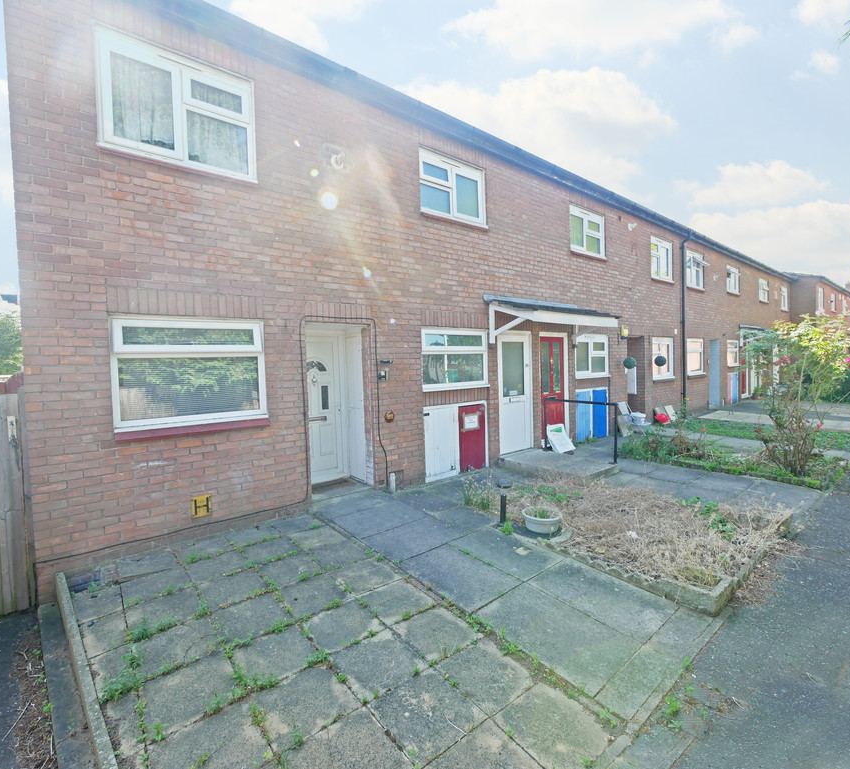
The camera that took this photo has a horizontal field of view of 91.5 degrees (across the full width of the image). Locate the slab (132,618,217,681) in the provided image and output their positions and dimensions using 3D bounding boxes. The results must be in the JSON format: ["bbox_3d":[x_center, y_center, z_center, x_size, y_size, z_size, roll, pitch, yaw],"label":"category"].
[{"bbox_3d":[-1.523,1.641,2.567,0.440,0.050,0.440,-3,5,-39],"label":"slab"}]

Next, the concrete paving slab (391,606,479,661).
[{"bbox_3d":[0.069,1.653,2.728,0.440,0.050,0.435,-3,5,-39],"label":"concrete paving slab"}]

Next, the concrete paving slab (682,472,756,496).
[{"bbox_3d":[4.294,1.440,5.968,0.950,0.050,0.600,-3,5,-39],"label":"concrete paving slab"}]

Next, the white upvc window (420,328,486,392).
[{"bbox_3d":[0.472,-0.385,6.318,1.350,0.910,0.090,-4,3,-38],"label":"white upvc window"}]

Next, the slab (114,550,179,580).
[{"bbox_3d":[-2.456,1.620,3.679,0.440,0.045,0.430,-4,5,-38],"label":"slab"}]

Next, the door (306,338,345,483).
[{"bbox_3d":[-1.438,0.350,5.563,0.800,1.980,0.070,-3,2,-37],"label":"door"}]

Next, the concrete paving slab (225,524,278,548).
[{"bbox_3d":[-1.716,1.548,4.168,0.440,0.050,0.410,-3,4,-38],"label":"concrete paving slab"}]

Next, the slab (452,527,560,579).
[{"bbox_3d":[0.748,1.540,3.783,0.610,0.050,0.880,-4,5,-38],"label":"slab"}]

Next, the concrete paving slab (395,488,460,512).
[{"bbox_3d":[0.029,1.451,5.115,0.466,0.050,0.752,-4,5,-38],"label":"concrete paving slab"}]

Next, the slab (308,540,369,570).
[{"bbox_3d":[-0.791,1.568,3.763,0.445,0.050,0.450,-3,5,-39],"label":"slab"}]

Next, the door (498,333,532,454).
[{"bbox_3d":[1.555,0.119,7.120,0.860,2.040,0.070,-3,2,-37],"label":"door"}]

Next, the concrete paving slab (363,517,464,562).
[{"bbox_3d":[-0.090,1.545,4.152,0.900,0.050,0.600,-3,5,-40],"label":"concrete paving slab"}]

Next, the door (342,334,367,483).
[{"bbox_3d":[-0.947,0.317,5.735,0.050,2.020,0.500,-4,3,-38],"label":"door"}]

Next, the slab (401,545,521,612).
[{"bbox_3d":[0.278,1.606,3.491,0.600,0.050,0.905,-4,5,-38],"label":"slab"}]

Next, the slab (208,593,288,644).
[{"bbox_3d":[-1.167,1.622,2.857,0.450,0.050,0.450,-3,4,-39],"label":"slab"}]

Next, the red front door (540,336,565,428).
[{"bbox_3d":[2.397,0.087,7.750,0.760,1.950,0.060,-3,3,-38],"label":"red front door"}]

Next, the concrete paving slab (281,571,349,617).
[{"bbox_3d":[-0.845,1.615,3.154,0.440,0.050,0.445,-3,5,-39],"label":"concrete paving slab"}]

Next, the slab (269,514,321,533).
[{"bbox_3d":[-1.353,1.527,4.446,0.450,0.050,0.410,-3,4,-38],"label":"slab"}]

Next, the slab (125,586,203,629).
[{"bbox_3d":[-1.821,1.623,2.927,0.445,0.050,0.442,-3,5,-39],"label":"slab"}]

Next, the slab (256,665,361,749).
[{"bbox_3d":[-0.617,1.687,2.174,0.440,0.050,0.430,-3,5,-39],"label":"slab"}]

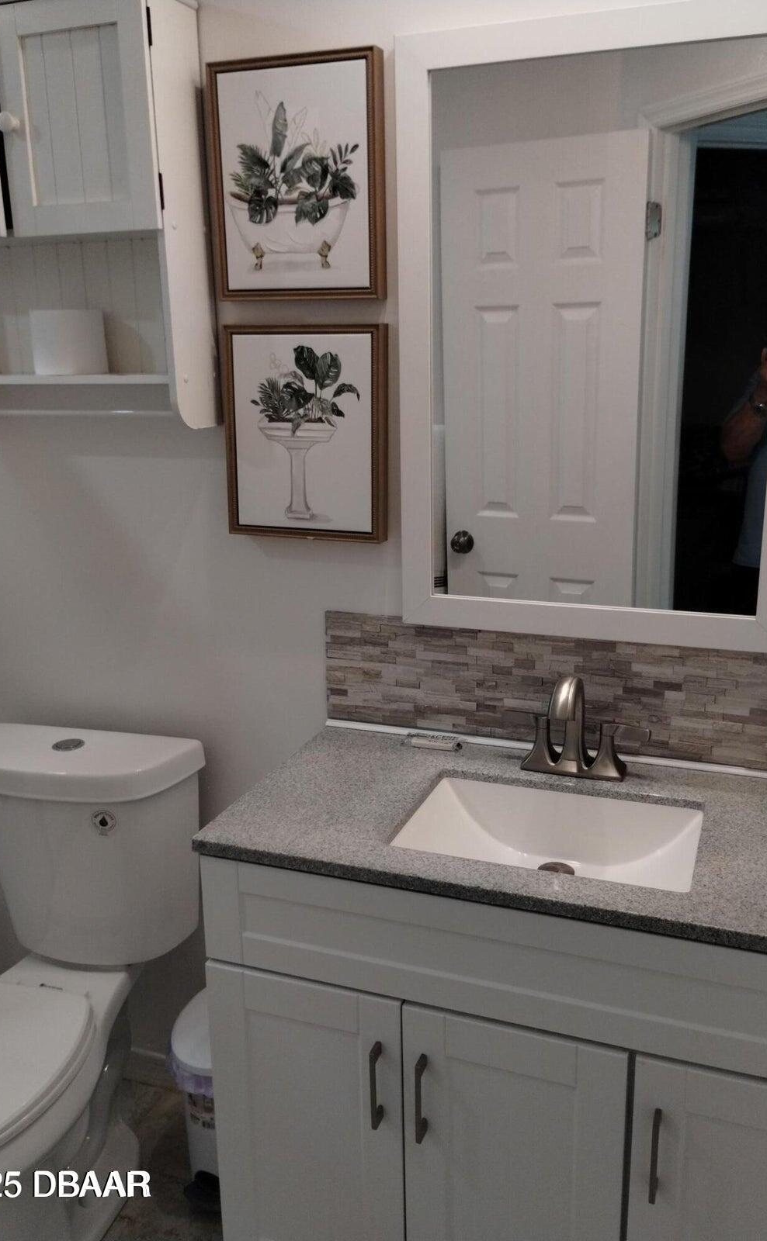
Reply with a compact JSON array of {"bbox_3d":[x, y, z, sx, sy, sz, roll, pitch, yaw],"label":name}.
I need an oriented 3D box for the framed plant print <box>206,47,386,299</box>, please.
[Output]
[{"bbox_3d":[-0.137,-0.701,1.610,0.284,0.358,0.037,4,16,20],"label":"framed plant print"}]

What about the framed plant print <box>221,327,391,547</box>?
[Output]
[{"bbox_3d":[-0.131,-0.317,1.711,0.283,0.354,0.037,4,16,20],"label":"framed plant print"}]

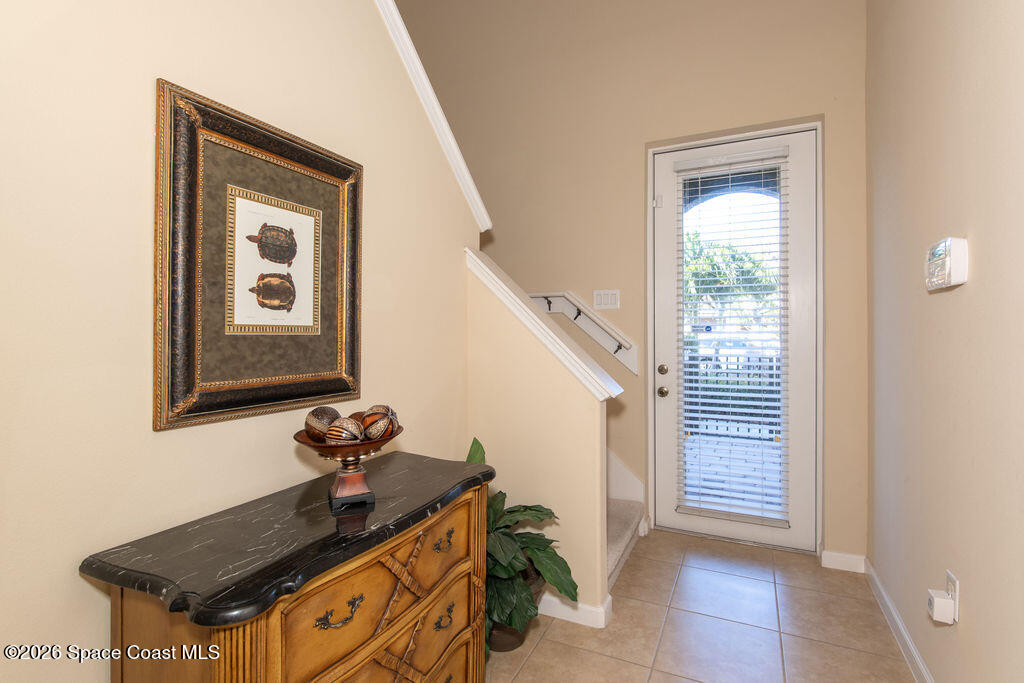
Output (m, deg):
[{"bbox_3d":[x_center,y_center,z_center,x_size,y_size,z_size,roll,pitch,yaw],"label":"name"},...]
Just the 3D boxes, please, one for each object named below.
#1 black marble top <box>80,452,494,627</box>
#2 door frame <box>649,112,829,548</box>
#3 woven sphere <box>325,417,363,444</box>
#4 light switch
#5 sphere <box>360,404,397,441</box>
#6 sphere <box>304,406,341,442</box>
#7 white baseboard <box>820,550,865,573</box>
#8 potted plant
[{"bbox_3d":[-0.461,0.451,1.319,0.485,0.041,0.990,0,1,26],"label":"black marble top"},{"bbox_3d":[1.359,0.001,3.008,0.911,2.442,0.045,0,1,26],"label":"door frame"},{"bbox_3d":[-0.429,0.244,1.243,0.096,0.096,0.096,0,1,26],"label":"woven sphere"},{"bbox_3d":[0.620,-0.272,3.167,0.165,0.118,0.009,0,1,26],"label":"light switch"},{"bbox_3d":[-0.363,0.226,1.331,0.096,0.096,0.096,-1,1,0],"label":"sphere"},{"bbox_3d":[-0.505,0.223,1.295,0.096,0.096,0.096,0,1,26],"label":"sphere"},{"bbox_3d":[1.797,1.196,2.626,0.199,0.091,0.015,0,1,26],"label":"white baseboard"},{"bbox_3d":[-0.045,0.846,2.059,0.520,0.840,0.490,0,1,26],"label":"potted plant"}]

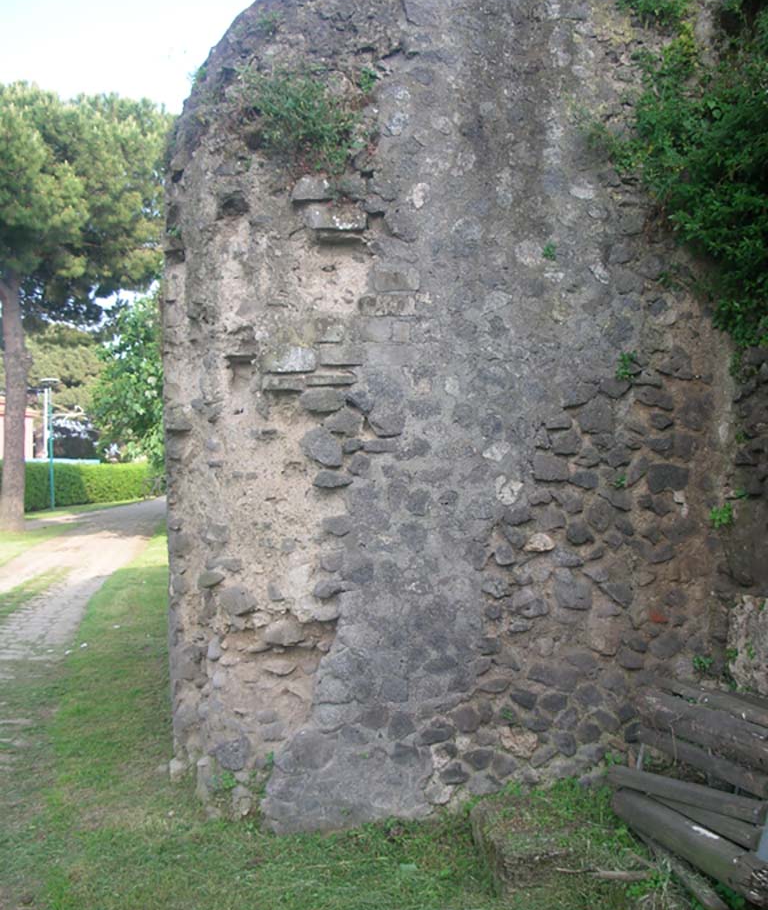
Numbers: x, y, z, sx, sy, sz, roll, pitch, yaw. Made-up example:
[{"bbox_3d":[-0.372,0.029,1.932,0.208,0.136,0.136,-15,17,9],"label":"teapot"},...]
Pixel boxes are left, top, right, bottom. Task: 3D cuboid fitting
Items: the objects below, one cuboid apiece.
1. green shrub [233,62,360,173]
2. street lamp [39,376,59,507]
[{"bbox_3d":[-0.406,-1.555,4.800,0.590,0.510,0.360,-1,0,9],"label":"green shrub"},{"bbox_3d":[-11.290,-0.372,35.000,0.650,4.450,0.650,-1,0,-18],"label":"street lamp"}]

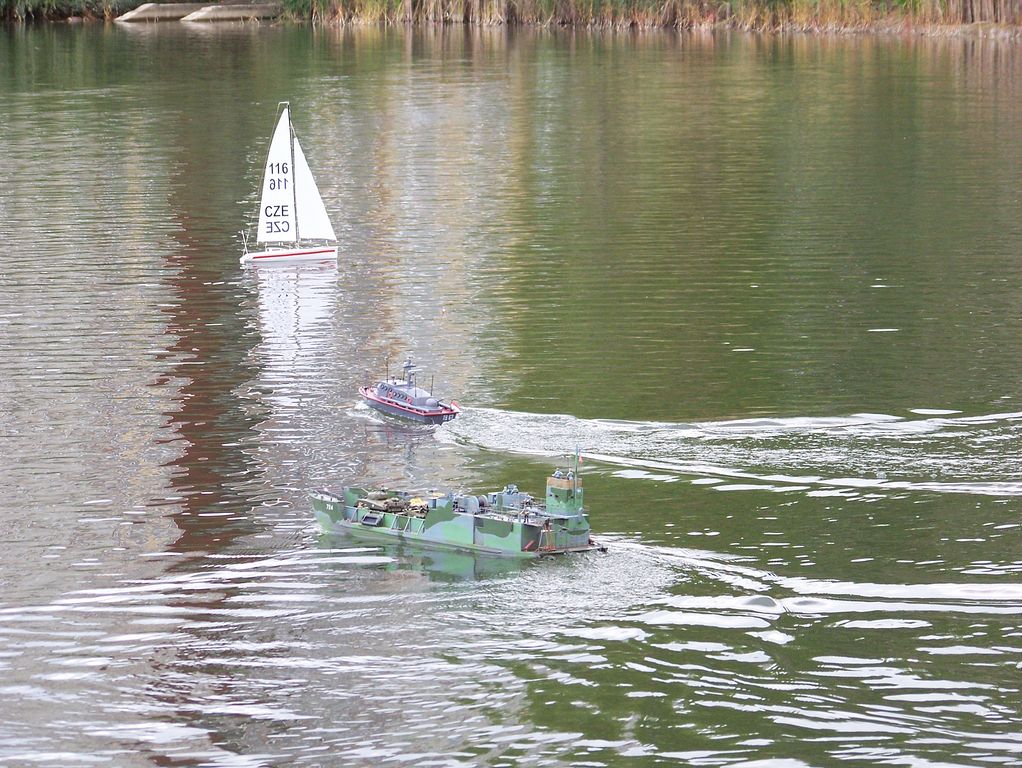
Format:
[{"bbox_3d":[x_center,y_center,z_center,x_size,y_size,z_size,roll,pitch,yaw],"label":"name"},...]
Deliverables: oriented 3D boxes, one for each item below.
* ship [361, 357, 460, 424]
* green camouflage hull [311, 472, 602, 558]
[{"bbox_3d":[-0.445,0.021,19.404,0.175,0.255,0.600,-4,7,-34],"label":"ship"},{"bbox_3d":[-0.190,0.391,15.489,0.280,0.290,1.070,-5,8,-42],"label":"green camouflage hull"}]

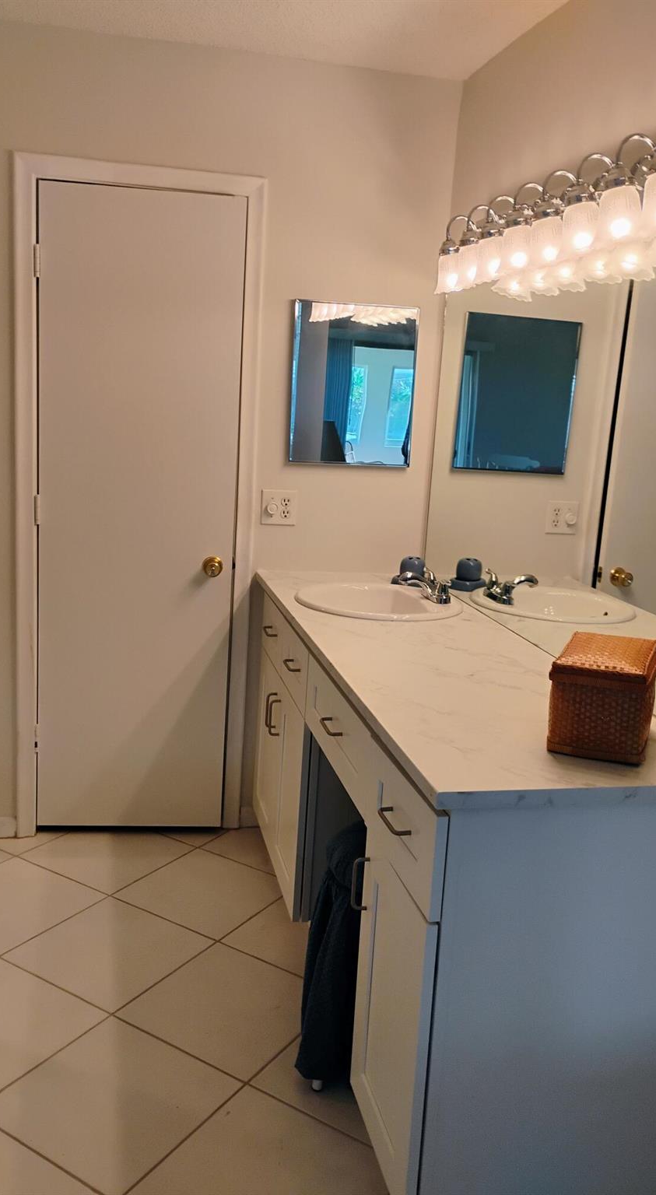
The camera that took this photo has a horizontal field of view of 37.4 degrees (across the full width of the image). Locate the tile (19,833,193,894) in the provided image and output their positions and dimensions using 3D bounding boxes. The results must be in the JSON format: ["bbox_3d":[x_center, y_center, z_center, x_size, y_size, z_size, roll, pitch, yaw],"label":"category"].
[{"bbox_3d":[-0.708,0.833,3.142,0.400,0.010,0.400,10,13,31],"label":"tile"}]

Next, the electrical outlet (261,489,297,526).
[{"bbox_3d":[-0.158,-0.293,3.164,0.116,0.114,0.018,1,11,-13],"label":"electrical outlet"}]

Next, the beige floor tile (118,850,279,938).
[{"bbox_3d":[-0.366,0.894,2.934,0.400,0.010,0.400,10,13,31],"label":"beige floor tile"}]

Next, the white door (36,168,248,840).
[{"bbox_3d":[-0.601,-0.222,3.077,0.612,2.022,0.040,2,11,-7],"label":"white door"}]

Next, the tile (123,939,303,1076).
[{"bbox_3d":[-0.240,1.009,2.387,0.400,0.010,0.400,10,13,31],"label":"tile"}]

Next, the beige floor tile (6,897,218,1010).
[{"bbox_3d":[-0.582,0.948,2.595,0.400,0.010,0.400,10,13,31],"label":"beige floor tile"}]

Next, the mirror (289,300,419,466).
[{"bbox_3d":[0.078,-0.685,3.130,0.408,0.508,0.025,1,11,-13],"label":"mirror"}]

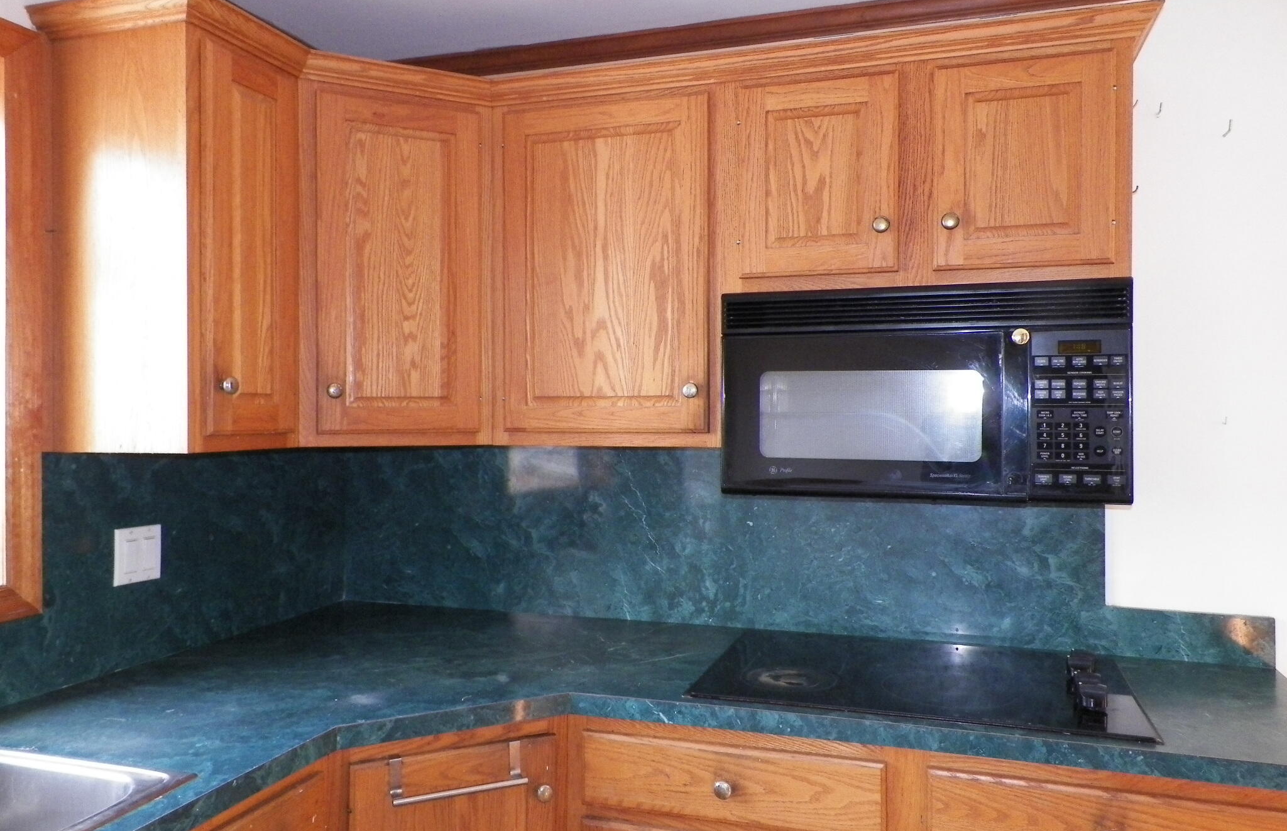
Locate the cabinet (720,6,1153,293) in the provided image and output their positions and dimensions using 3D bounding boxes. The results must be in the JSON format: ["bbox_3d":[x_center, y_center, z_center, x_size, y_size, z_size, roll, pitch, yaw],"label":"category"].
[{"bbox_3d":[0.591,-0.497,1.972,0.806,0.499,0.350,0,0,18],"label":"cabinet"}]

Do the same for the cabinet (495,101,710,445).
[{"bbox_3d":[-0.050,-0.320,2.184,0.528,0.773,0.335,0,0,18],"label":"cabinet"}]

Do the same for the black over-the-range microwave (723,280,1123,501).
[{"bbox_3d":[0.577,-0.045,1.962,0.753,0.406,0.383,0,0,18],"label":"black over-the-range microwave"}]

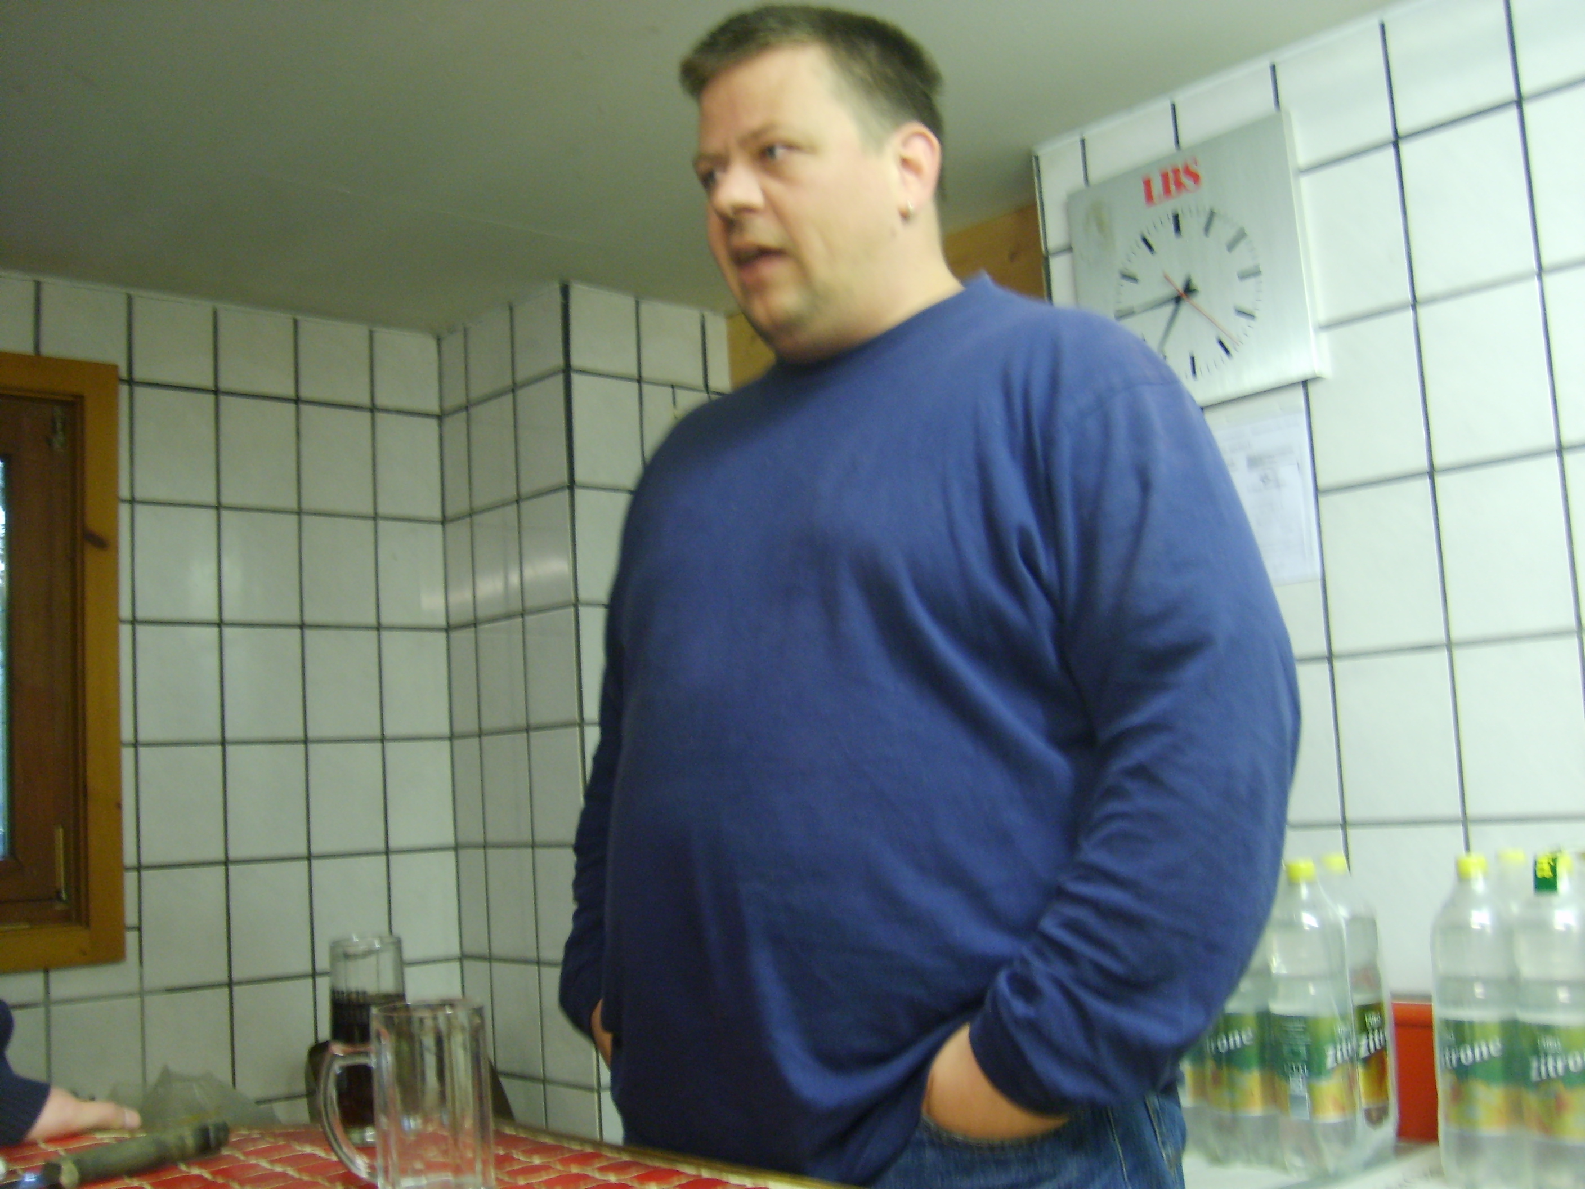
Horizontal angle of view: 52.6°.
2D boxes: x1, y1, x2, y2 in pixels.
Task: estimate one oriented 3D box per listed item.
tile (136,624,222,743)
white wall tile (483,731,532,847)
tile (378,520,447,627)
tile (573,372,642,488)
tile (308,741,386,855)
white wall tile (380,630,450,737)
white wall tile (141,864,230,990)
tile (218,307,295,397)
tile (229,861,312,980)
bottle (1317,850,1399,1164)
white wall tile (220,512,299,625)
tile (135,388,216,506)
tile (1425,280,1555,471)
[{"bbox_3d":[-1.025,0.152,2.682,0.150,0.200,0.010,2,-8,-42],"label":"tile"},{"bbox_3d":[-0.499,0.343,2.821,0.010,0.198,0.148,3,-9,-44],"label":"white wall tile"},{"bbox_3d":[-0.710,-0.036,2.983,0.139,0.198,0.010,2,-9,-44],"label":"tile"},{"bbox_3d":[-0.323,-0.279,2.786,0.150,0.200,0.010,3,-8,-43],"label":"tile"},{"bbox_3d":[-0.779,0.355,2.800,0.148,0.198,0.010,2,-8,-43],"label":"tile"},{"bbox_3d":[-0.691,0.164,2.933,0.141,0.200,0.010,3,-8,-43],"label":"white wall tile"},{"bbox_3d":[-0.992,0.542,2.616,0.145,0.198,0.010,2,-9,-44],"label":"white wall tile"},{"bbox_3d":[-0.950,-0.423,2.843,0.150,0.150,0.010,2,-8,-42],"label":"tile"},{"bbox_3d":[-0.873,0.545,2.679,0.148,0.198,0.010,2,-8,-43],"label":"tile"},{"bbox_3d":[0.625,0.456,1.800,0.087,0.323,0.087,2,-9,-44],"label":"bottle"},{"bbox_3d":[-0.911,-0.045,2.741,0.148,0.198,0.010,2,-8,-43],"label":"white wall tile"},{"bbox_3d":[-1.040,-0.247,2.700,0.145,0.198,0.010,2,-9,-44],"label":"tile"},{"bbox_3d":[0.776,-0.245,1.790,0.010,0.200,0.150,3,-8,-43],"label":"tile"}]

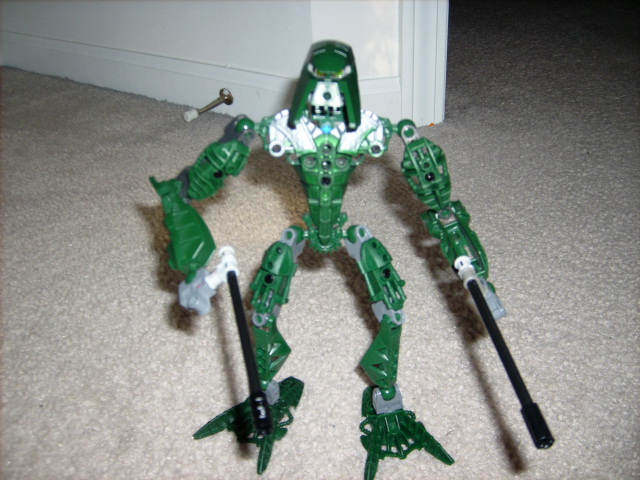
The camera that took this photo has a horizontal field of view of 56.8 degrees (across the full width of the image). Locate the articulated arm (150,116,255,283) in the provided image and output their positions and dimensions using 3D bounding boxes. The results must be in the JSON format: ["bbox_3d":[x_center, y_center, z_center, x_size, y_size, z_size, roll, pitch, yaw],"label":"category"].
[{"bbox_3d":[-0.074,-0.026,0.332,0.058,0.100,0.036,20,3,5],"label":"articulated arm"}]

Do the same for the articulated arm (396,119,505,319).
[{"bbox_3d":[0.073,-0.011,0.329,0.028,0.119,0.047,-27,-4,12],"label":"articulated arm"}]

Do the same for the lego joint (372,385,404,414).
[{"bbox_3d":[0.043,0.101,0.374,0.017,0.017,0.014,-6,27,-10],"label":"lego joint"}]

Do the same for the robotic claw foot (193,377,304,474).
[{"bbox_3d":[-0.040,0.107,0.372,0.050,0.025,0.065,14,30,26],"label":"robotic claw foot"}]

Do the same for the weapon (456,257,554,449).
[{"bbox_3d":[0.081,0.045,0.270,0.009,0.009,0.107,-4,39,-6],"label":"weapon"}]

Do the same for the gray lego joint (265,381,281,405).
[{"bbox_3d":[-0.035,0.097,0.380,0.017,0.017,0.014,14,30,26],"label":"gray lego joint"}]

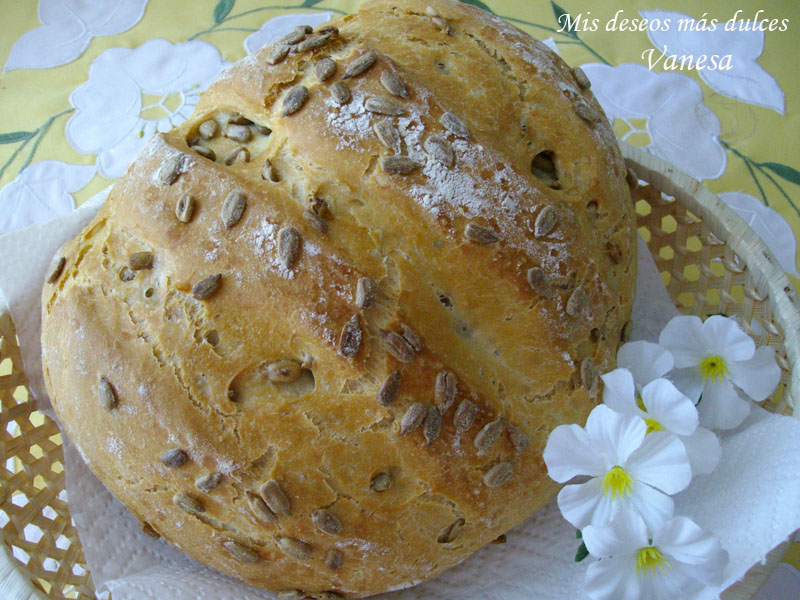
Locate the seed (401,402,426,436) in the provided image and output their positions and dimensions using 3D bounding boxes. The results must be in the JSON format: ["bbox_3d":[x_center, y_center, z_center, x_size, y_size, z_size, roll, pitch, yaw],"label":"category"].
[{"bbox_3d":[0.003,0.032,0.221,0.005,0.003,0.010,32,89,-15],"label":"seed"}]

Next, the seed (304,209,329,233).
[{"bbox_3d":[-0.024,-0.022,0.235,0.010,0.003,0.004,40,27,14],"label":"seed"}]

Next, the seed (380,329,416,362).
[{"bbox_3d":[-0.001,0.012,0.218,0.006,0.003,0.011,-42,96,-8],"label":"seed"}]

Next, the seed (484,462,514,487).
[{"bbox_3d":[0.029,0.051,0.242,0.010,0.005,0.003,-25,27,-17],"label":"seed"}]

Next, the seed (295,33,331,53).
[{"bbox_3d":[-0.028,-0.084,0.271,0.011,0.004,0.005,-25,53,-9],"label":"seed"}]

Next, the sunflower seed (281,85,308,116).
[{"bbox_3d":[-0.032,-0.062,0.259,0.005,0.003,0.013,23,65,20],"label":"sunflower seed"}]

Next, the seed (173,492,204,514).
[{"bbox_3d":[-0.061,0.059,0.242,0.010,0.003,0.004,26,90,3],"label":"seed"}]

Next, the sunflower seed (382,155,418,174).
[{"bbox_3d":[0.000,-0.040,0.244,0.011,0.003,0.005,9,67,-2],"label":"sunflower seed"}]

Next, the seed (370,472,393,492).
[{"bbox_3d":[-0.005,0.052,0.240,0.008,0.003,0.005,-34,92,-7],"label":"seed"}]

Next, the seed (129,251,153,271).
[{"bbox_3d":[-0.081,-0.012,0.259,0.009,0.004,0.005,-14,70,9],"label":"seed"}]

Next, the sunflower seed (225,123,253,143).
[{"bbox_3d":[-0.054,-0.056,0.278,0.009,0.005,0.005,14,69,14],"label":"sunflower seed"}]

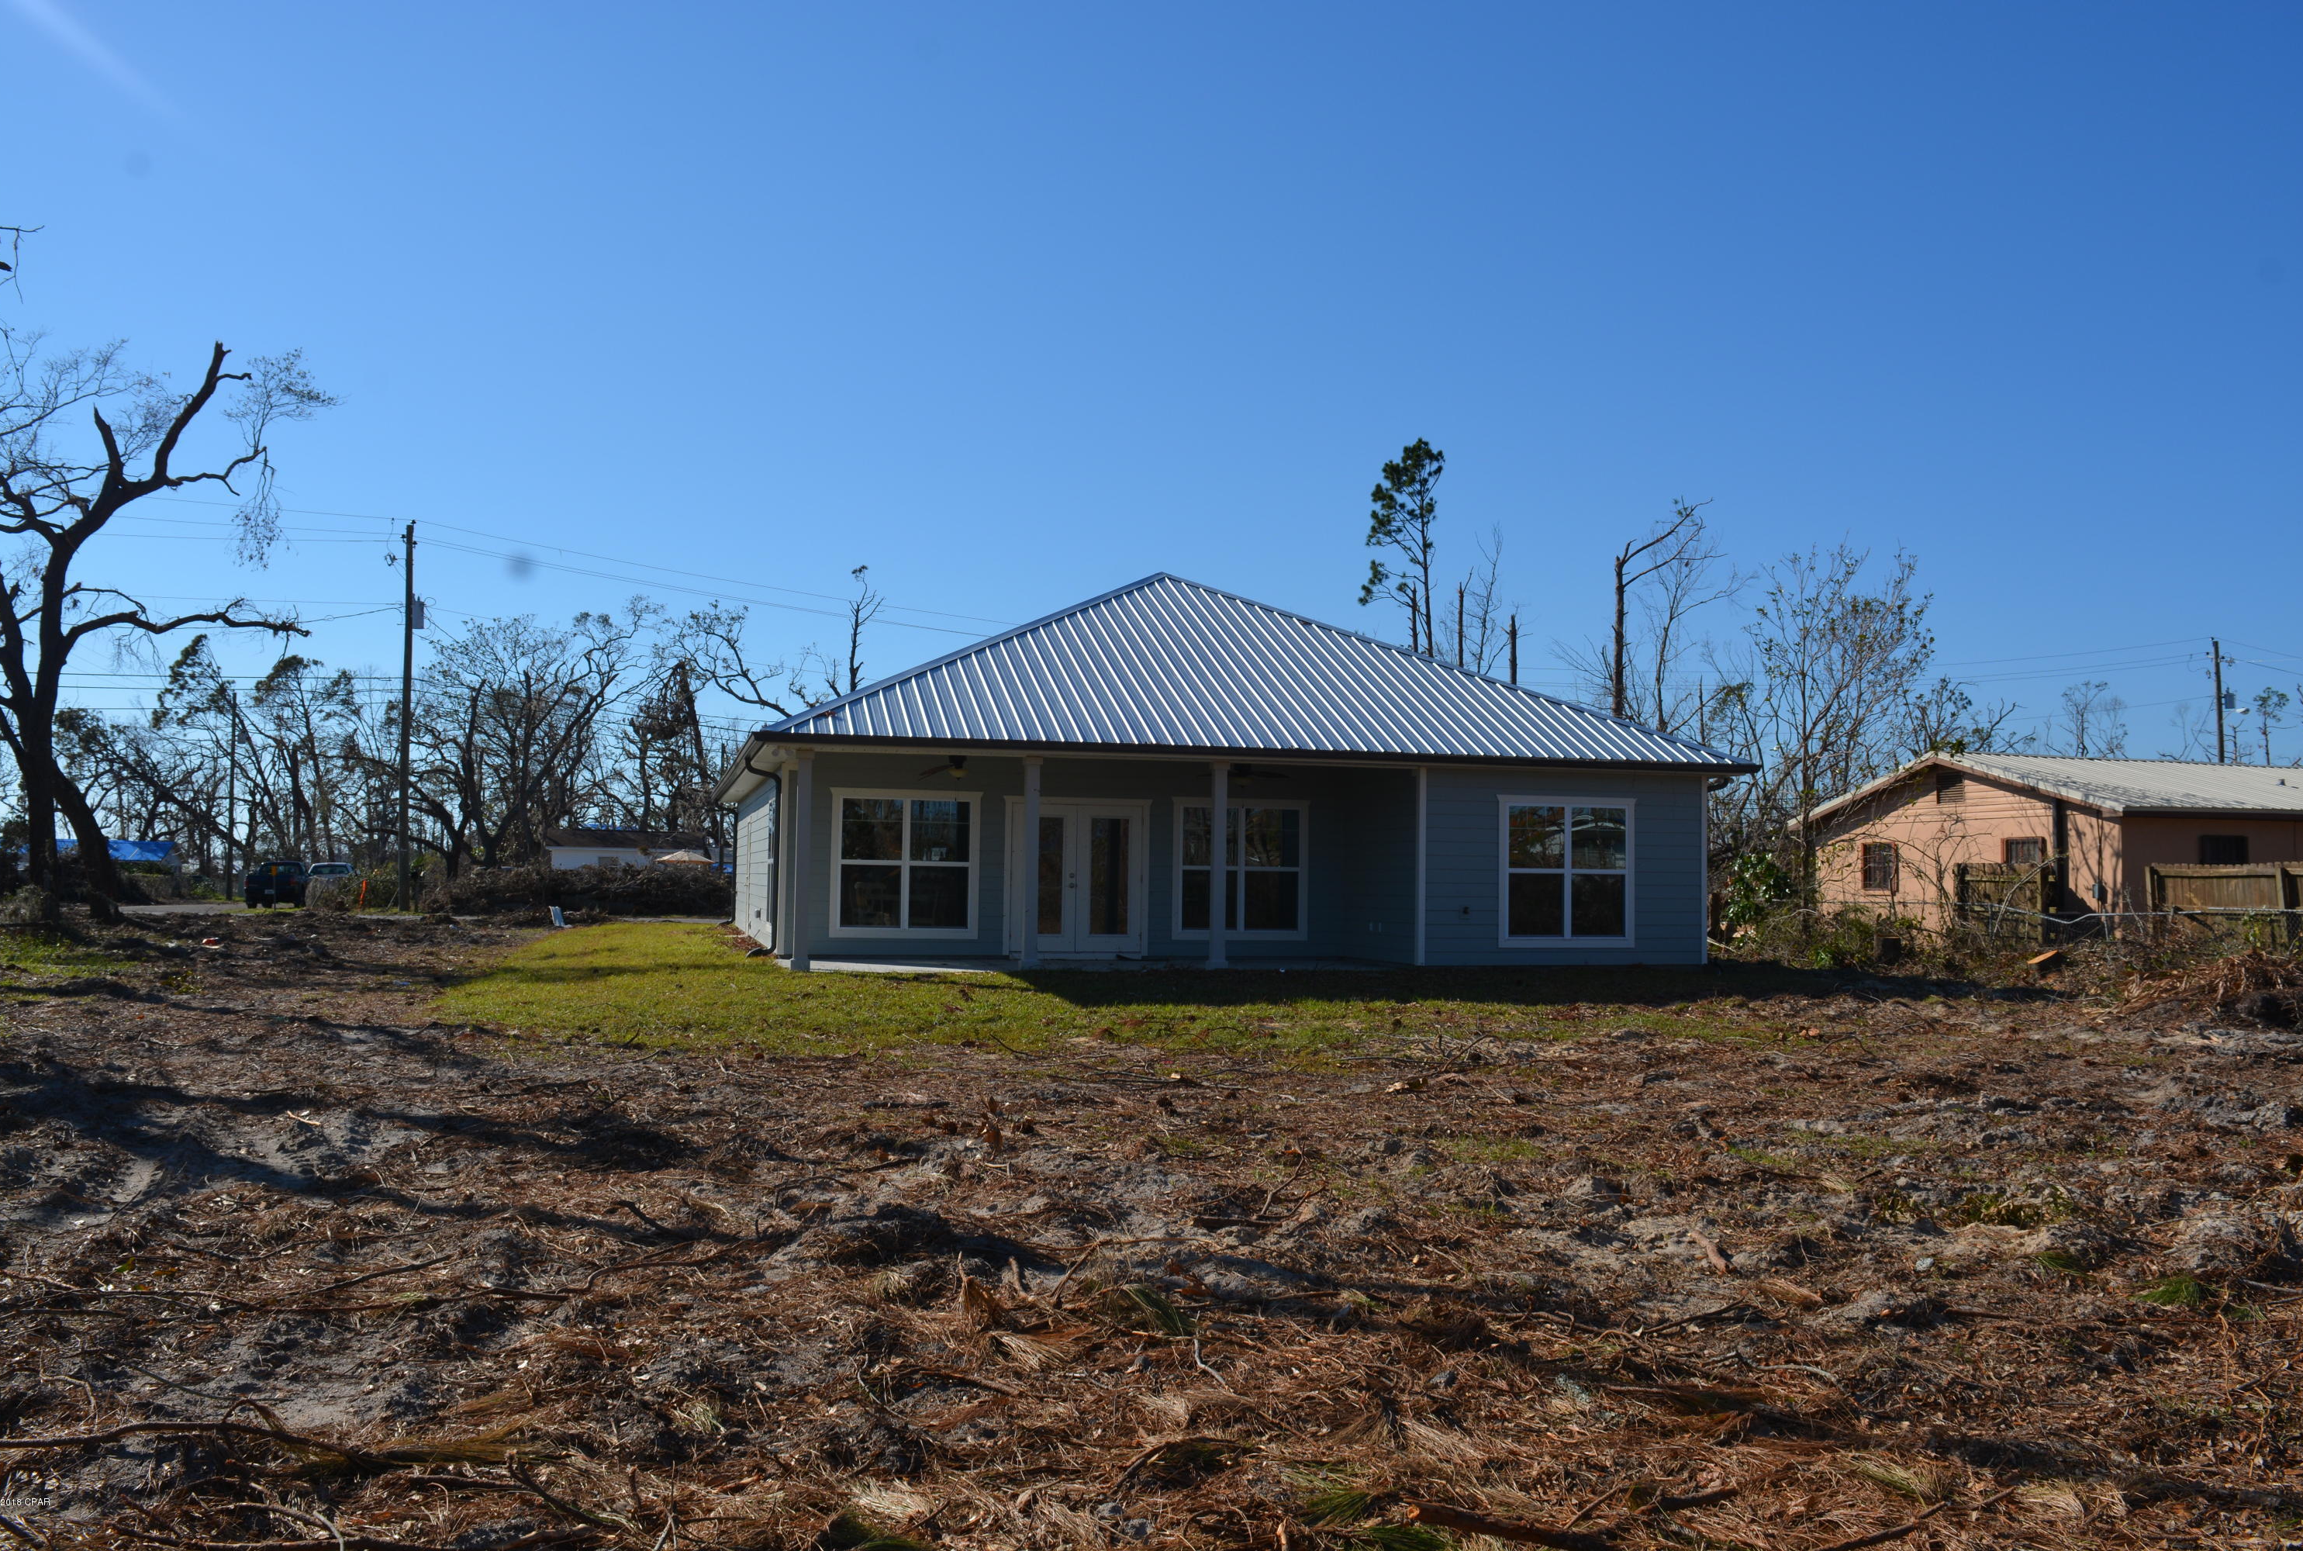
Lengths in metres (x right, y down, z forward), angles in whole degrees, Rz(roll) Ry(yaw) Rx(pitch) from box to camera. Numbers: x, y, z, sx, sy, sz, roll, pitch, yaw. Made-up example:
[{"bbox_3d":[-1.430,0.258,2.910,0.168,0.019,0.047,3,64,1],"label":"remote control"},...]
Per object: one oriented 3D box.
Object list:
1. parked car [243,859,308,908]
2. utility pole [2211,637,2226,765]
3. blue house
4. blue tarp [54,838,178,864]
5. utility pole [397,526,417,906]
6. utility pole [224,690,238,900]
[{"bbox_3d":[-31.370,3.867,63.184,1.830,1.760,5.300,2,-3,-18],"label":"parked car"},{"bbox_3d":[49.932,0.181,81.502,0.320,13.184,0.320,2,-3,-15],"label":"utility pole"},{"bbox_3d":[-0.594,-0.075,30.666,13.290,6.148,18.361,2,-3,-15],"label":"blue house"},{"bbox_3d":[-64.075,4.728,108.000,7.000,1.400,3.300,2,-3,-15],"label":"blue tarp"},{"bbox_3d":[-25.157,-1.995,59.037,0.330,13.184,0.330,0,-3,-15],"label":"utility pole"},{"bbox_3d":[-39.612,0.863,75.227,0.270,8.979,0.270,1,-3,-15],"label":"utility pole"}]

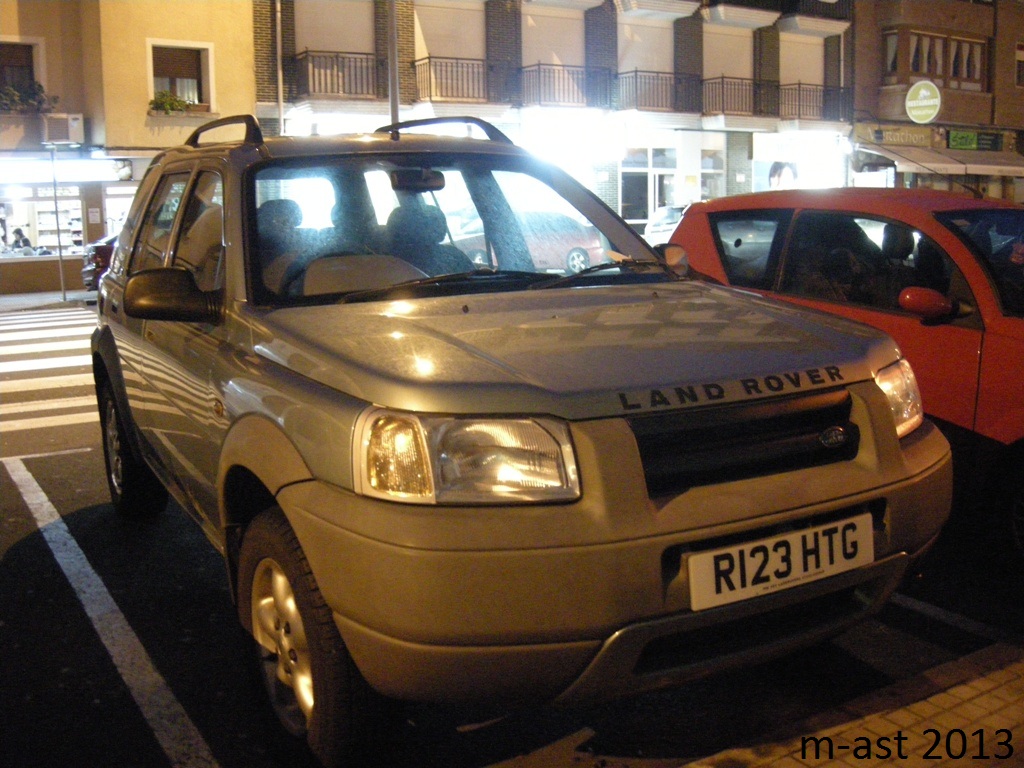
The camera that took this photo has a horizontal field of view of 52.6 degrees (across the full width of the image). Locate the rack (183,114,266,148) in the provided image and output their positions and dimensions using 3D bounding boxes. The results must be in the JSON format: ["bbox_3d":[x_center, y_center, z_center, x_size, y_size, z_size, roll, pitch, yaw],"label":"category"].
[{"bbox_3d":[-1.093,-0.922,3.883,0.060,0.120,1.130,-7,11,-29],"label":"rack"}]

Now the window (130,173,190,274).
[{"bbox_3d":[-1.325,-0.590,3.877,0.060,0.370,0.750,15,0,-31],"label":"window"}]

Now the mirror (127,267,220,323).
[{"bbox_3d":[-0.936,-0.257,2.843,0.220,0.150,0.190,-7,11,-29],"label":"mirror"}]

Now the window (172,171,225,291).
[{"bbox_3d":[-0.921,-0.486,3.171,0.060,0.370,0.720,15,0,-31],"label":"window"}]

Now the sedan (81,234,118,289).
[{"bbox_3d":[-5.426,-2.377,18.521,4.200,1.440,1.700,-7,11,-29],"label":"sedan"}]

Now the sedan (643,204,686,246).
[{"bbox_3d":[4.750,-3.503,24.100,4.300,1.440,1.750,-7,11,-29],"label":"sedan"}]

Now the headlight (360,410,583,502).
[{"bbox_3d":[-0.081,0.147,2.011,0.400,0.175,0.220,-7,11,-29],"label":"headlight"}]

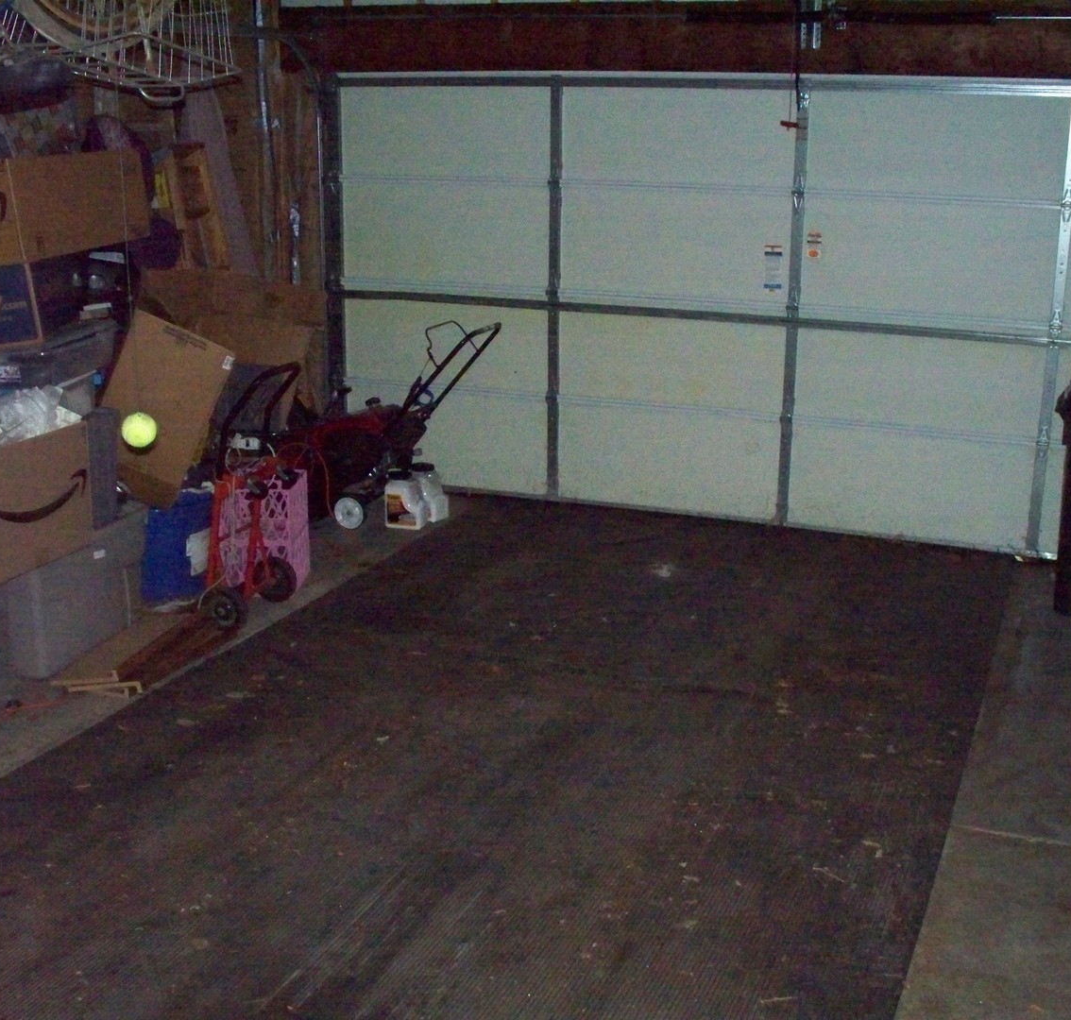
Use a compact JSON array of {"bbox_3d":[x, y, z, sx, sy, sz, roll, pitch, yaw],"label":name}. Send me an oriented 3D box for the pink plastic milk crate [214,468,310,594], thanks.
[{"bbox_3d":[-1.135,0.091,5.949,0.310,0.455,0.305,2,17,4],"label":"pink plastic milk crate"}]

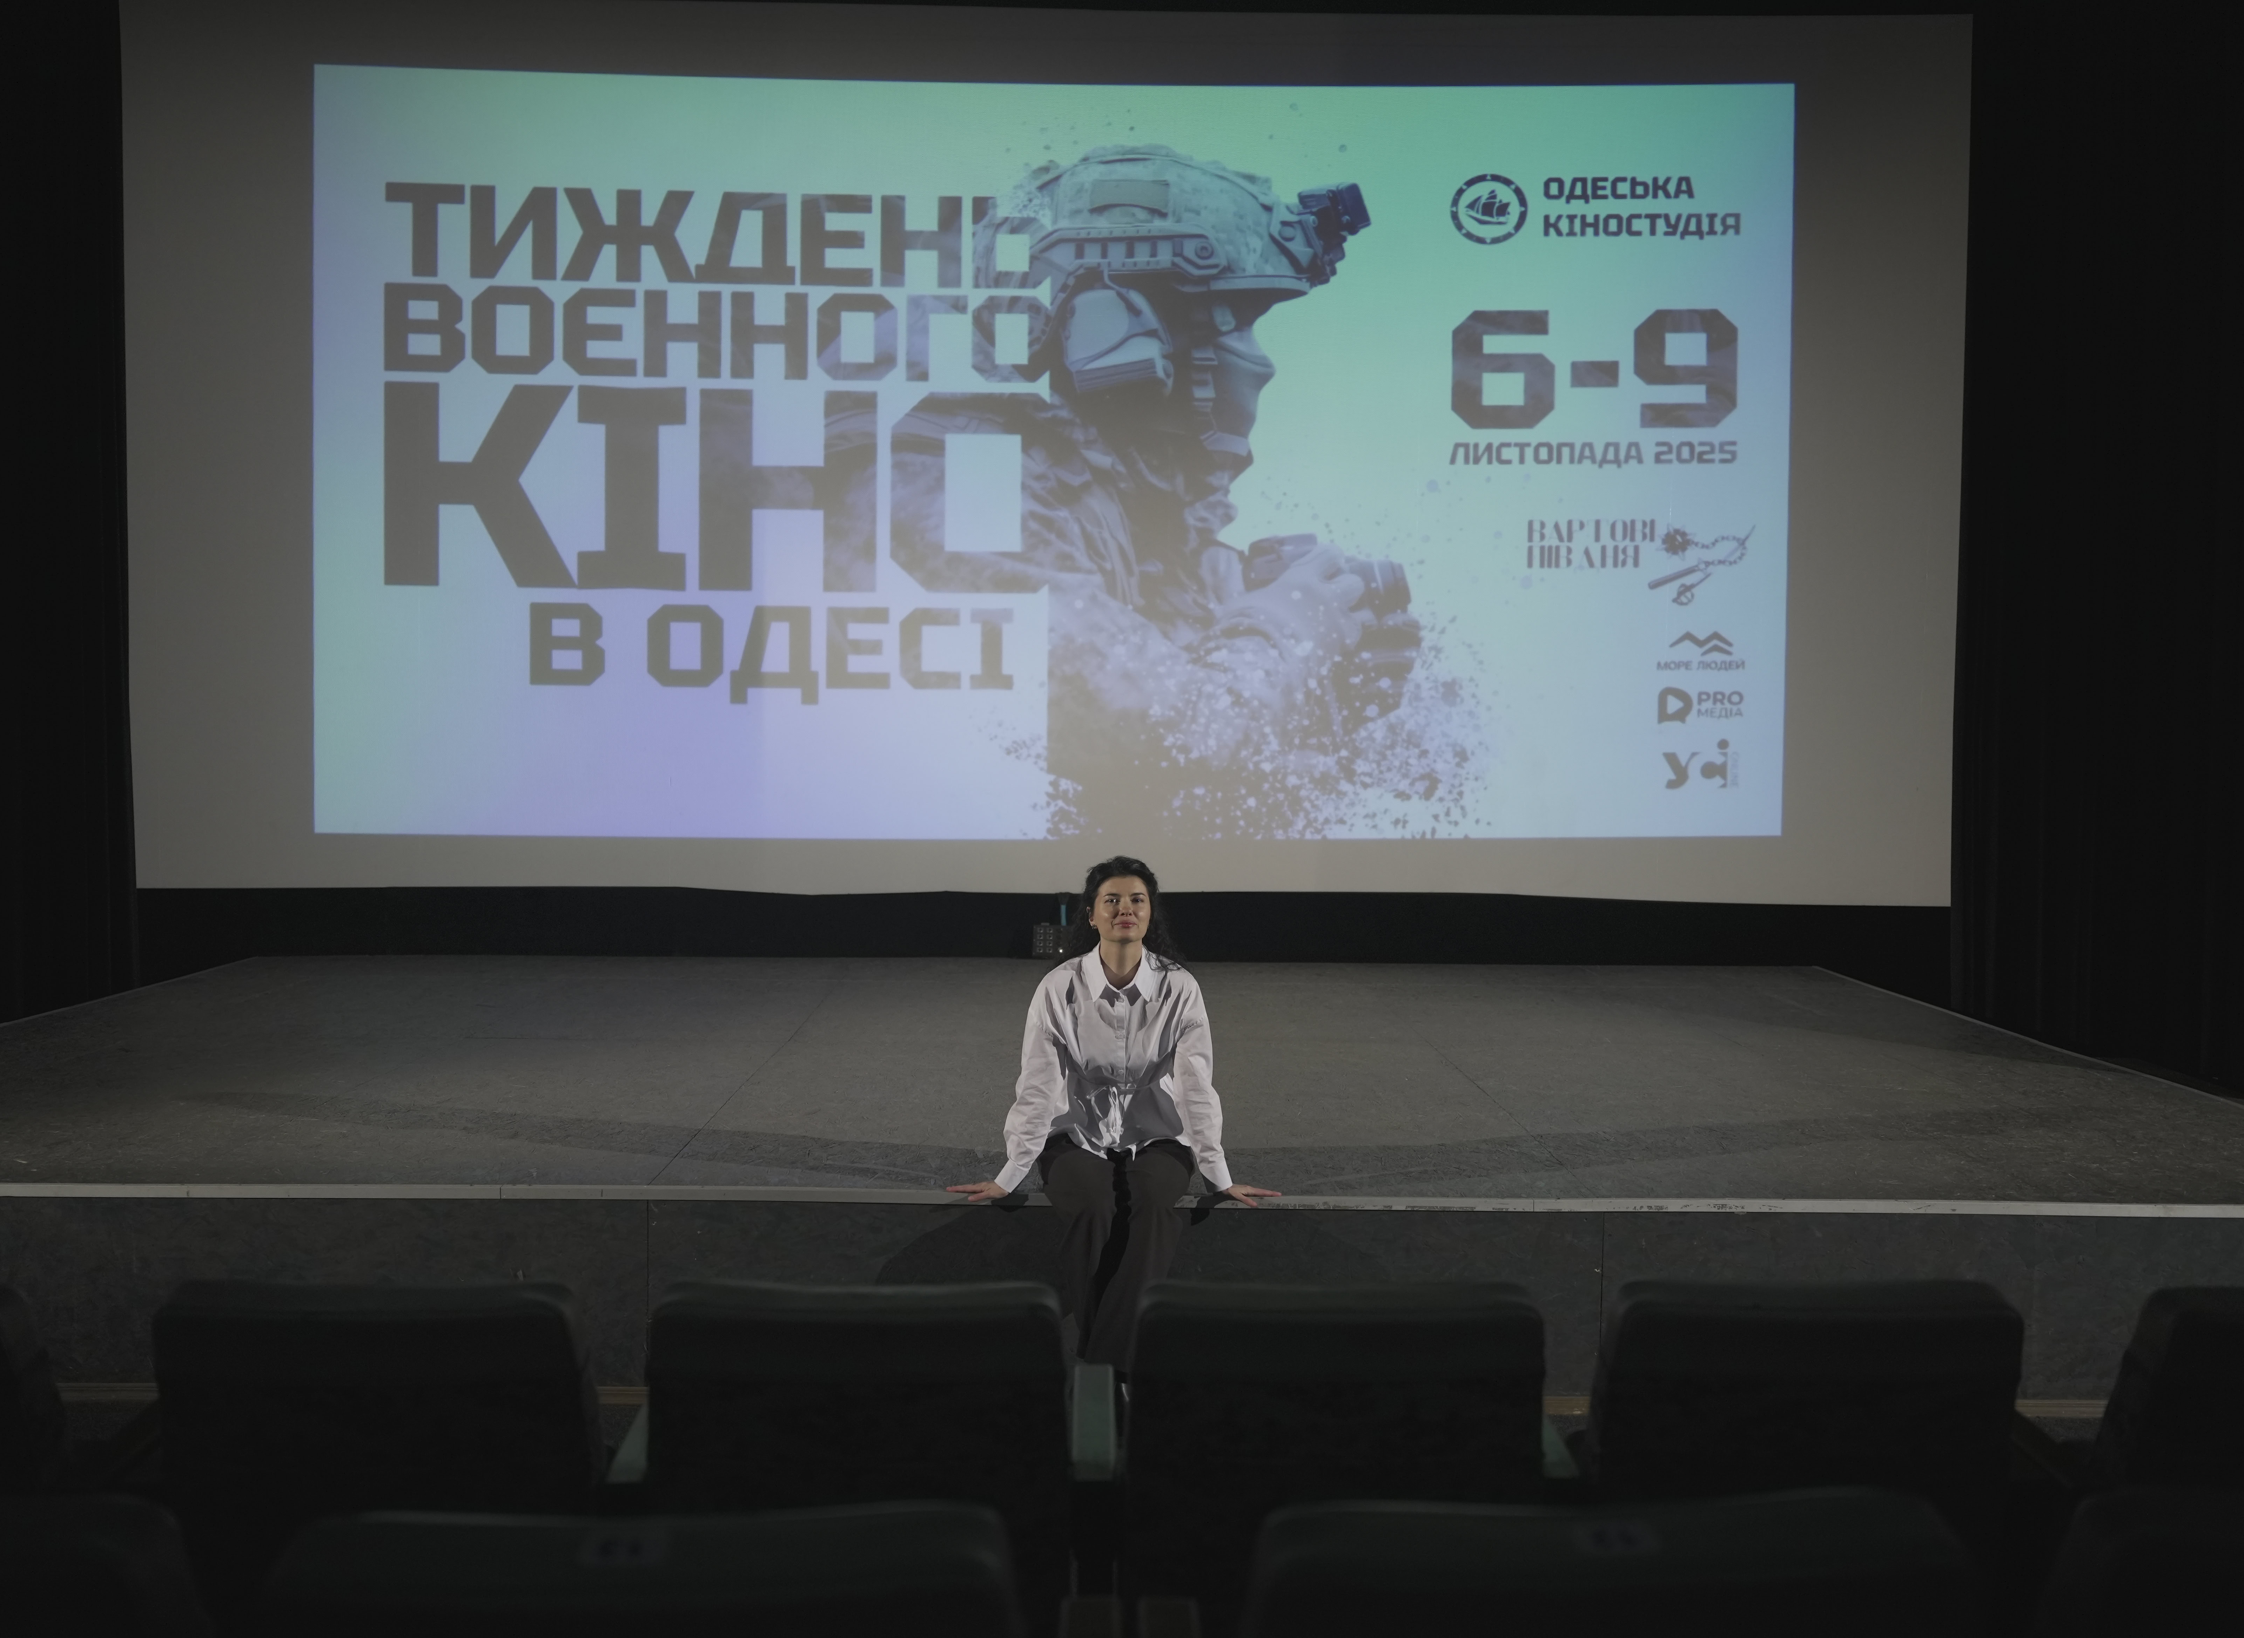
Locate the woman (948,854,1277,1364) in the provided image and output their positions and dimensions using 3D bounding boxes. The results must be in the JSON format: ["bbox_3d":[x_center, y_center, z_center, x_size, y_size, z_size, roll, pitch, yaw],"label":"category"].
[{"bbox_3d":[-0.020,0.780,4.830,0.830,1.360,0.740,0,3,-1],"label":"woman"}]

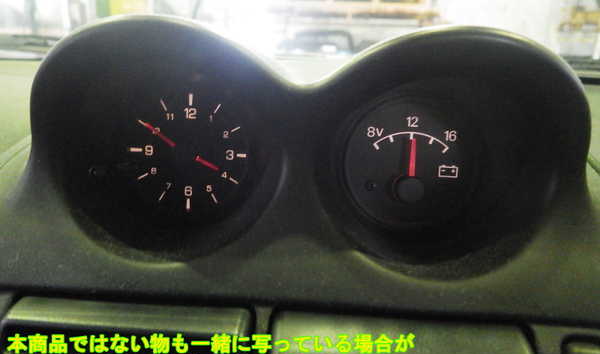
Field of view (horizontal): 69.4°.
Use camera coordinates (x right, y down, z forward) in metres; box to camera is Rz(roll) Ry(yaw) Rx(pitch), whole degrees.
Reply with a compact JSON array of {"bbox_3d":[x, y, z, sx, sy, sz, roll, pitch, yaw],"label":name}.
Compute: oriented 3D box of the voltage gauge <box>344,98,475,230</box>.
[{"bbox_3d":[0.053,-0.006,0.205,0.067,0.067,0.016,3,9,1],"label":"voltage gauge"}]

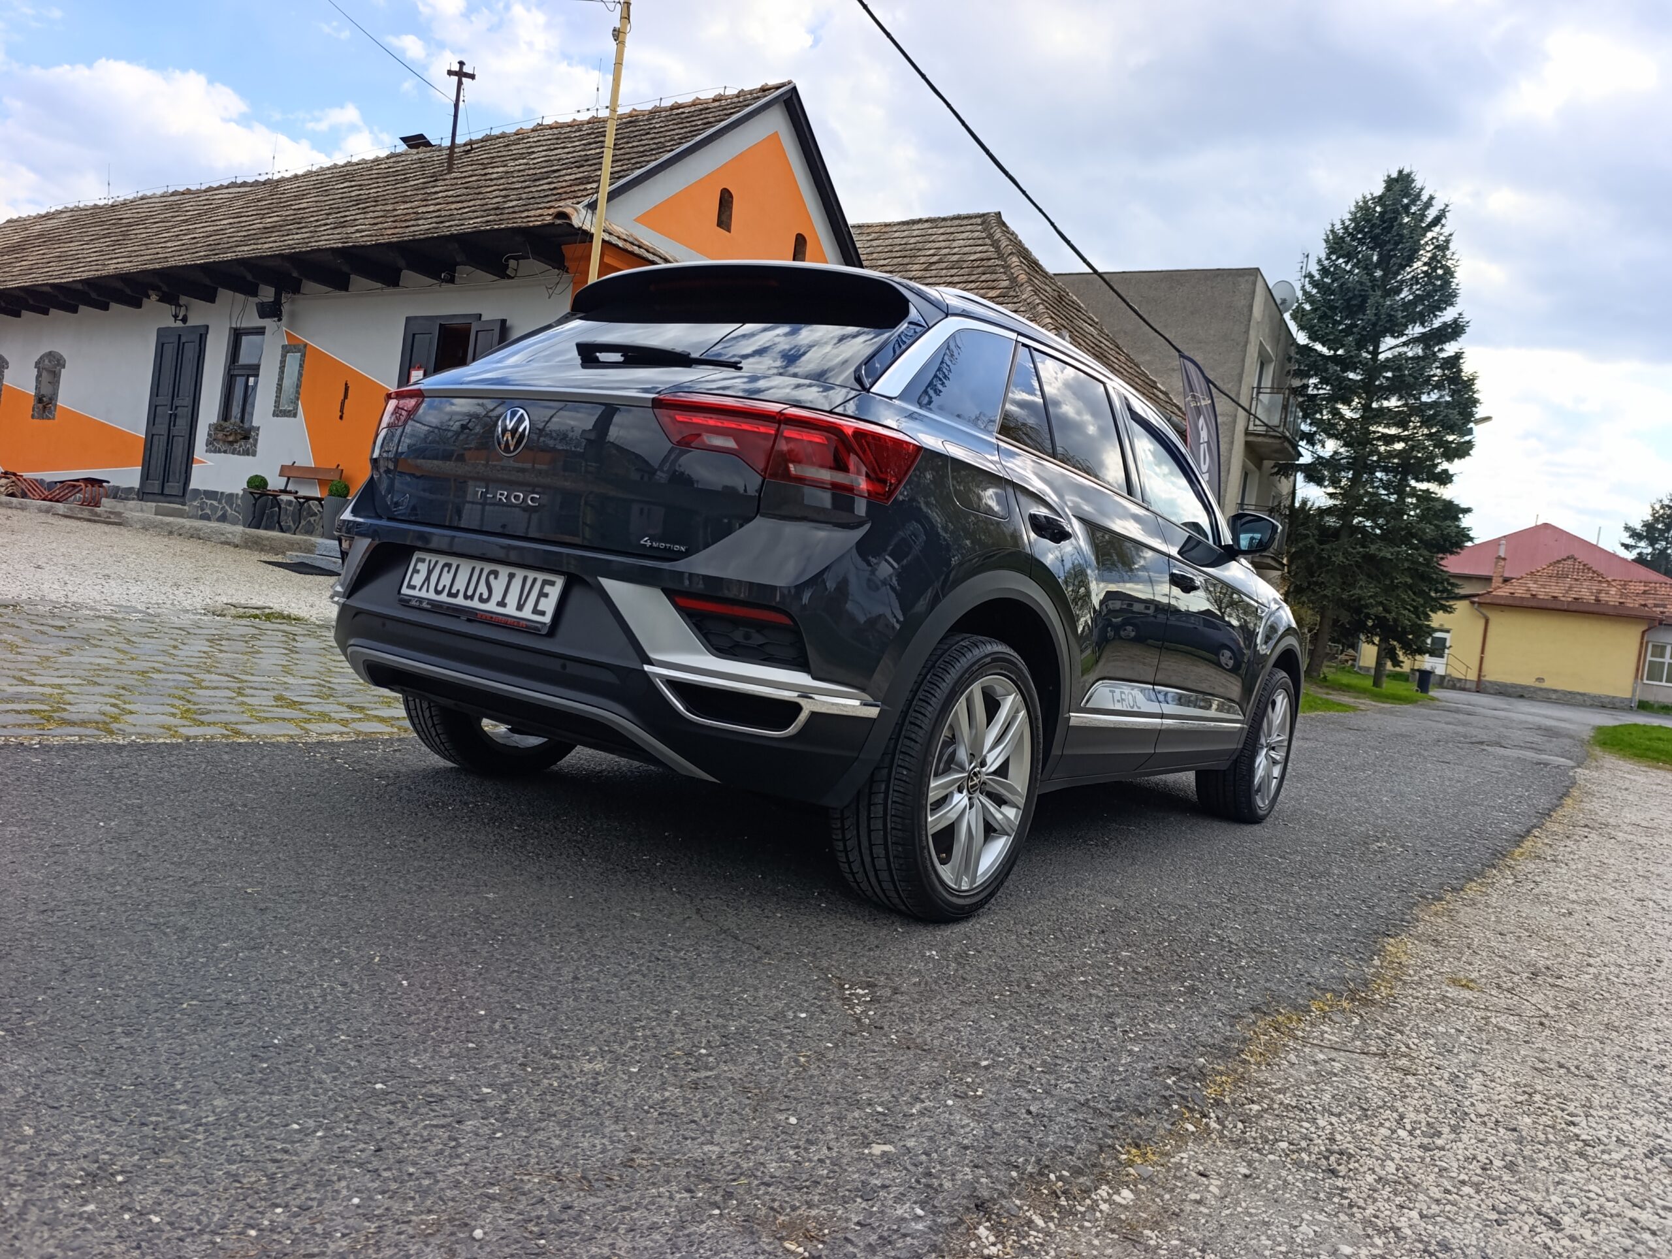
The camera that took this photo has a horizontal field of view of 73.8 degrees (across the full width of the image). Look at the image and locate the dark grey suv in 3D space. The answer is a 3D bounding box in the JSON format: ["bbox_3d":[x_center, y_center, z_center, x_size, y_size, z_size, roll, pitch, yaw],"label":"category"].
[{"bbox_3d":[0.440,-0.144,4.084,1.880,1.573,4.234,9,2,35],"label":"dark grey suv"}]

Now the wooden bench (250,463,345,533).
[{"bbox_3d":[-5.991,-1.468,12.344,1.200,0.820,0.520,8,1,32],"label":"wooden bench"}]

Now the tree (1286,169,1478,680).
[{"bbox_3d":[15.356,-5.800,31.858,5.500,14.700,5.500,8,1,24],"label":"tree"}]

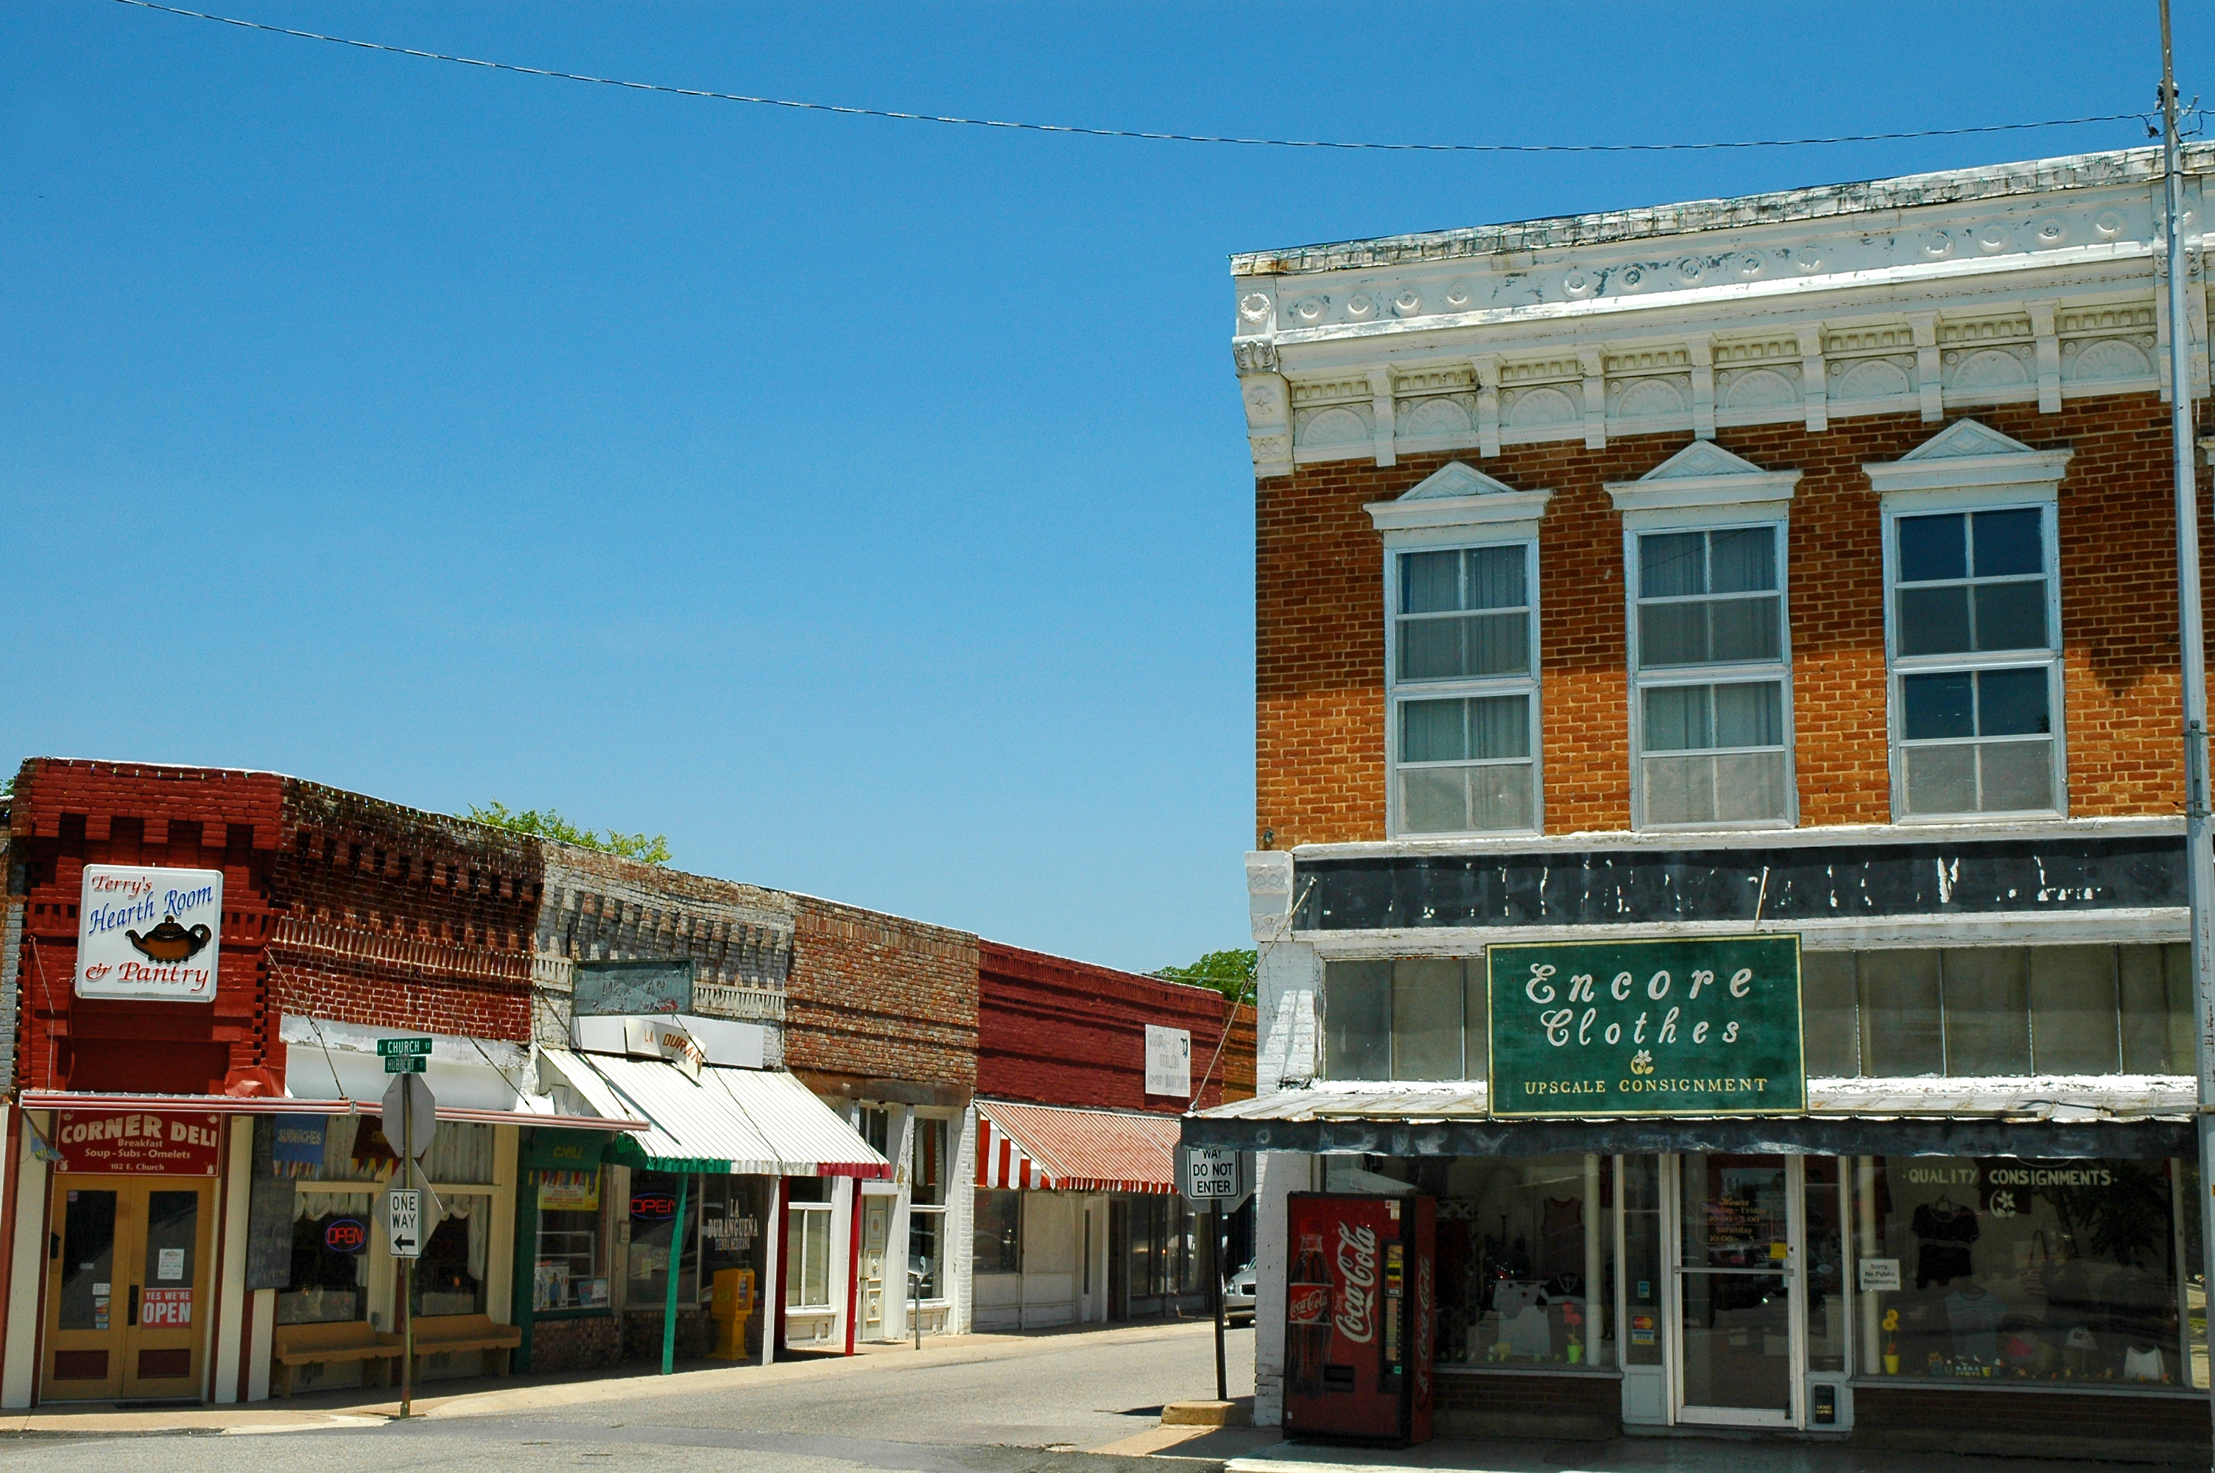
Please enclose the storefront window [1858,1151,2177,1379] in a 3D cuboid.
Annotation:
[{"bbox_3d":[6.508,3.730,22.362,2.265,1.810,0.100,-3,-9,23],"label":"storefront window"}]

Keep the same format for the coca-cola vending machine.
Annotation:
[{"bbox_3d":[1.923,4.379,23.634,0.940,1.830,0.780,-3,-9,23],"label":"coca-cola vending machine"}]

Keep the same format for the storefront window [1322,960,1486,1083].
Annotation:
[{"bbox_3d":[2.344,2.217,24.400,1.439,0.934,0.100,-3,-9,23],"label":"storefront window"}]

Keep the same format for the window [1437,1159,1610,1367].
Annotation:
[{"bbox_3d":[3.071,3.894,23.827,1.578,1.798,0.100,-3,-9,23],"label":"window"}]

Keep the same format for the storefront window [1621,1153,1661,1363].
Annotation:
[{"bbox_3d":[3.998,3.833,23.489,0.316,1.740,0.100,-3,-9,23],"label":"storefront window"}]

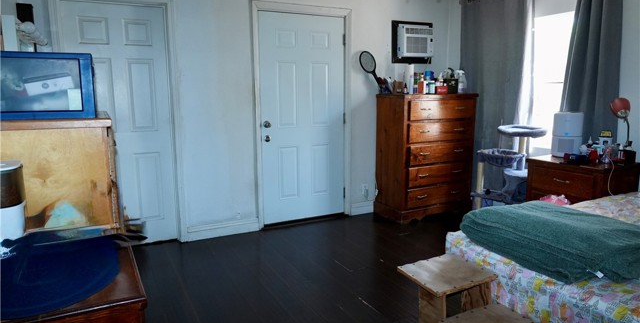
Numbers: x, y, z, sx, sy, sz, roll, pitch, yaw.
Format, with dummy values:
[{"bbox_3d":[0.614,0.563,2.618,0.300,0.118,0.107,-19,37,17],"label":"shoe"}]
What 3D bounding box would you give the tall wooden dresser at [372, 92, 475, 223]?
[{"bbox_3d":[1.143,-0.064,4.663,0.945,1.310,0.500,-5,11,-26],"label":"tall wooden dresser"}]

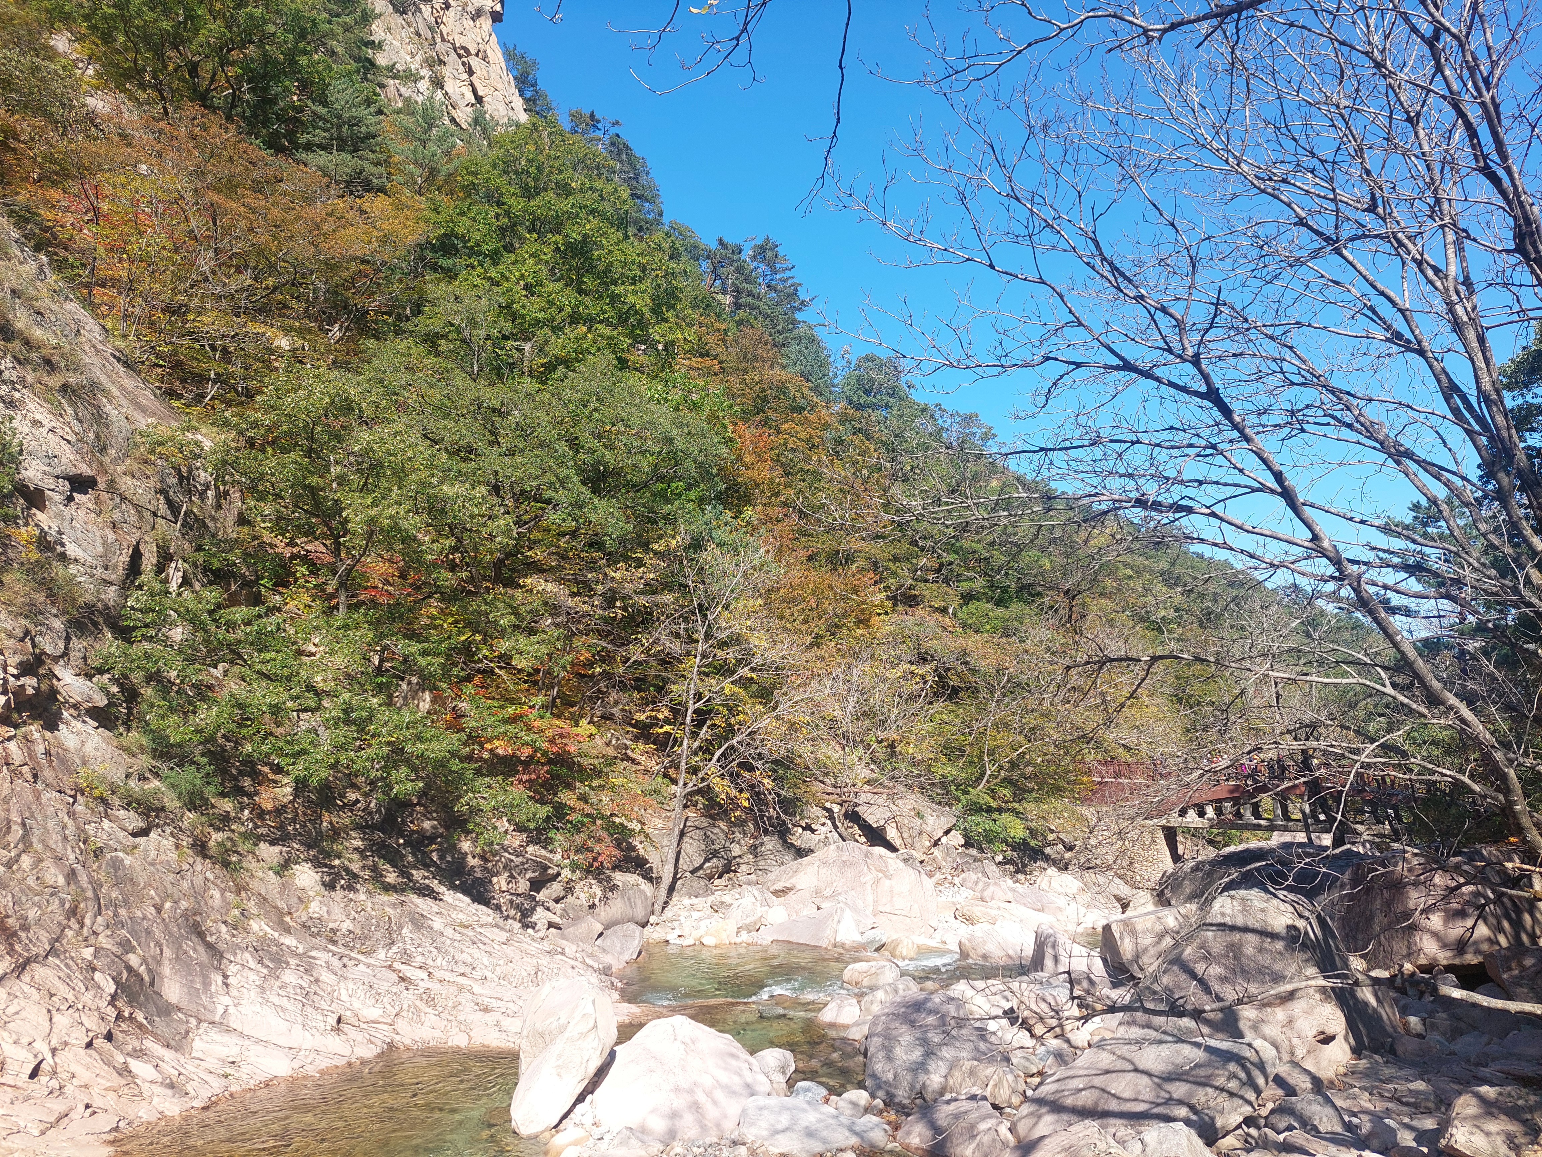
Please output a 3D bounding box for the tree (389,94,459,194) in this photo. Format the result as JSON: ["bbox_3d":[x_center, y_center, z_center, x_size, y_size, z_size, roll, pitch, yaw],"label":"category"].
[{"bbox_3d":[-23.055,-28.713,73.962,4.560,7.680,4.330,0,-10,0],"label":"tree"}]

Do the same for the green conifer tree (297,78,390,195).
[{"bbox_3d":[-27.266,-27.948,70.958,5.910,8.530,5.620,0,-10,0],"label":"green conifer tree"}]

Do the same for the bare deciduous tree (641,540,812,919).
[{"bbox_3d":[-1.381,4.535,37.000,5.760,12.600,5.190,0,-10,0],"label":"bare deciduous tree"}]

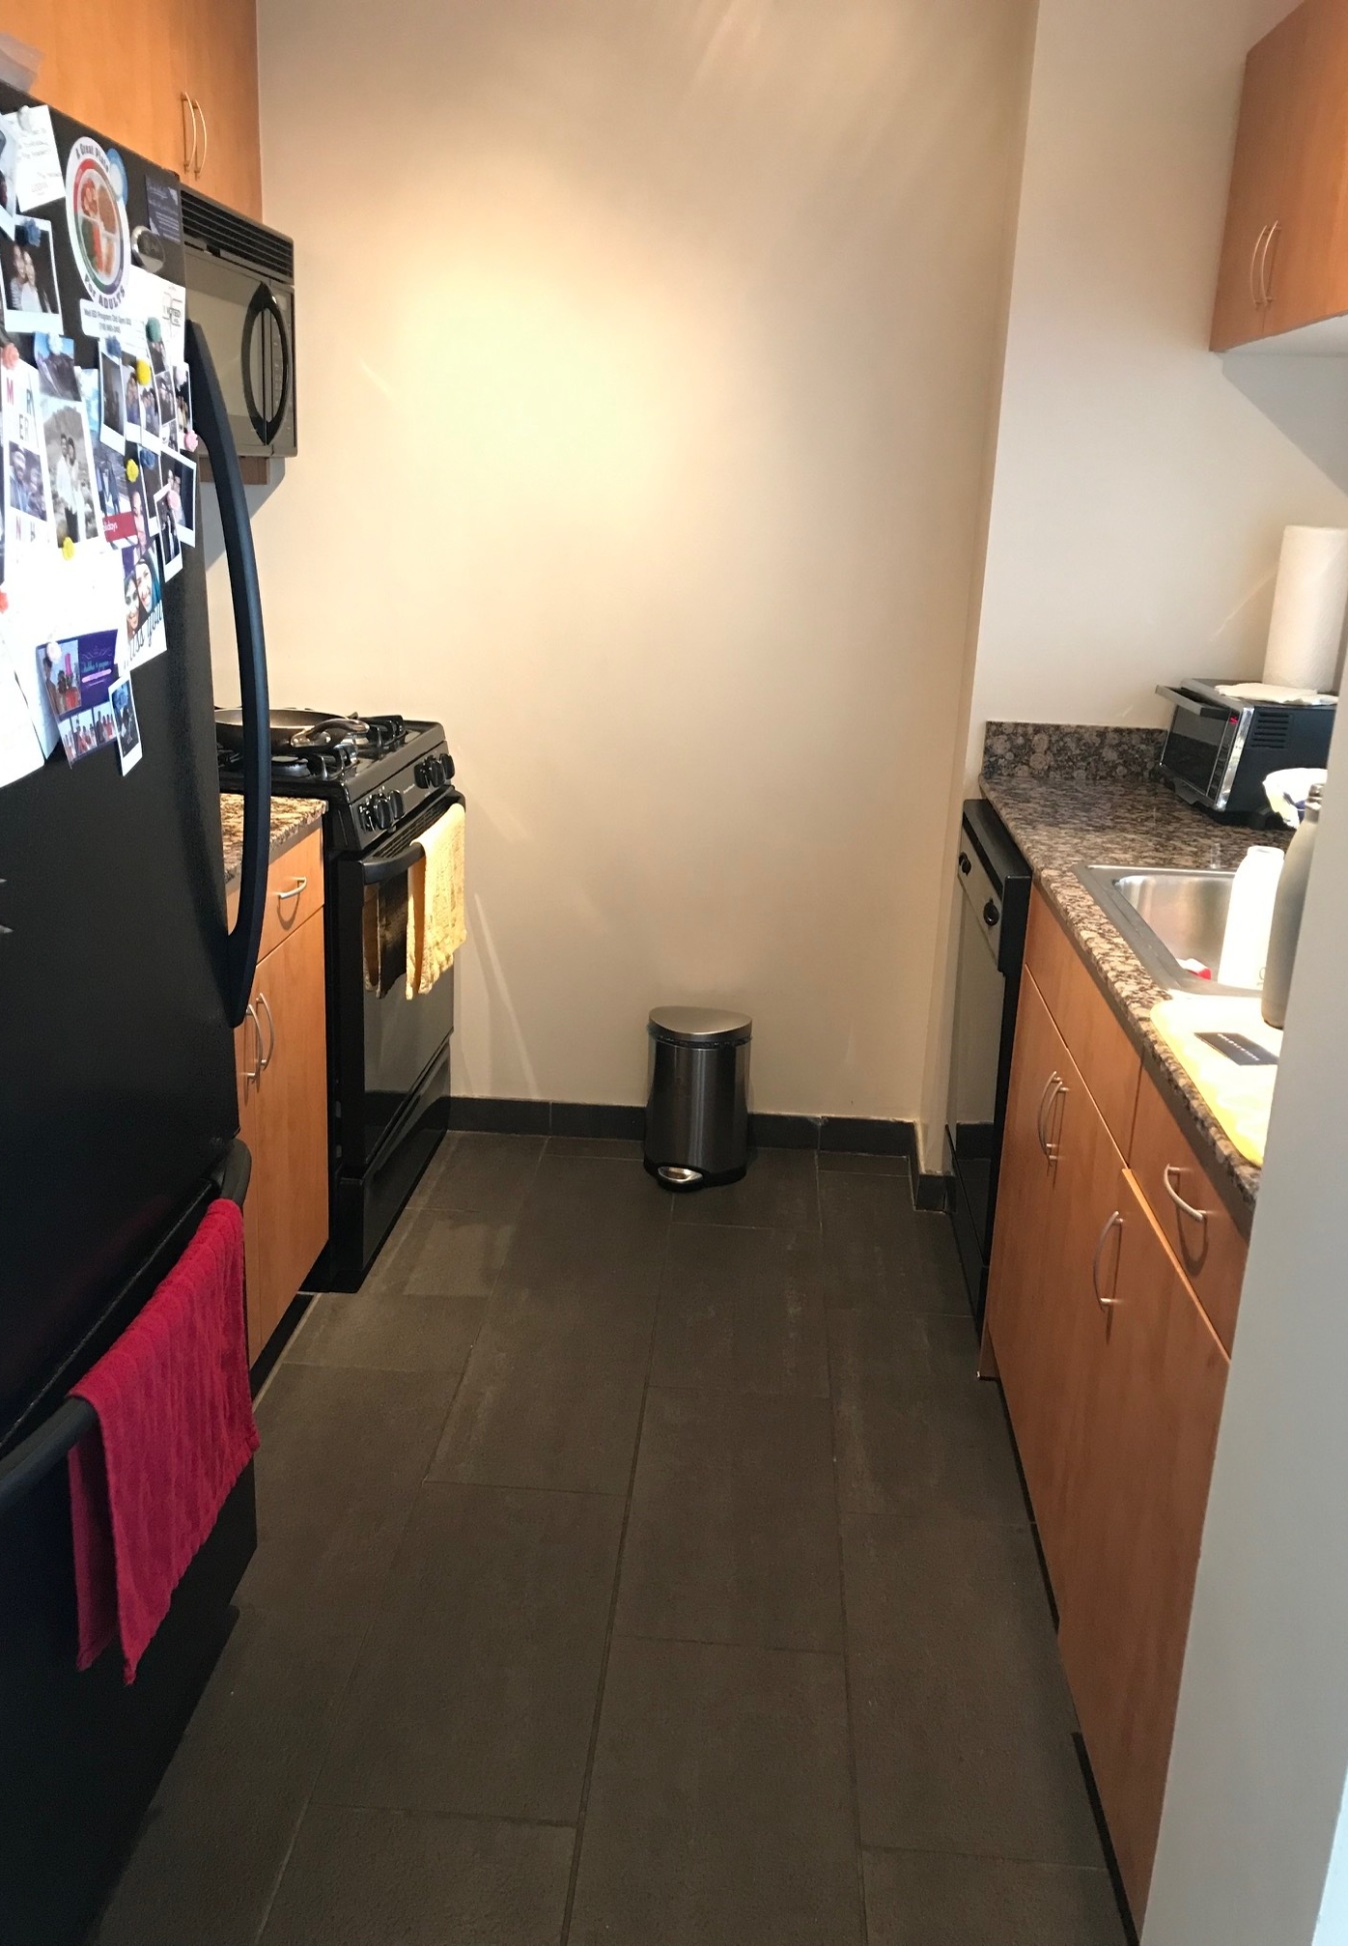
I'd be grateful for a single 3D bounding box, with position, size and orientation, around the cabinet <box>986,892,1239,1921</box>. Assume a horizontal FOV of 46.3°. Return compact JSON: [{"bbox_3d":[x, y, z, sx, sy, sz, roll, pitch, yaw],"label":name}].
[{"bbox_3d":[0.806,0.483,1.915,0.630,0.880,1.340,3,17,3],"label":"cabinet"}]

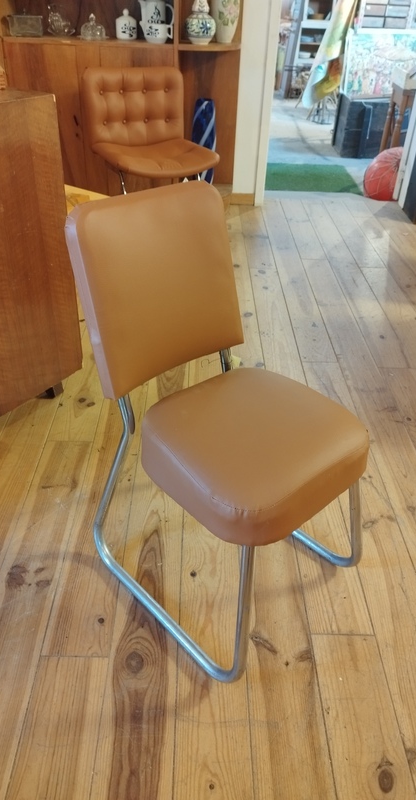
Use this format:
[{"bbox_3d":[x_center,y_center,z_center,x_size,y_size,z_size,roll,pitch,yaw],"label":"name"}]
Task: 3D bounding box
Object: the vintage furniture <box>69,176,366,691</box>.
[{"bbox_3d":[0.043,0.049,1.201,0.464,0.835,0.562,-27,46,-34],"label":"vintage furniture"}]

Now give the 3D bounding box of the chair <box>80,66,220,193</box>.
[{"bbox_3d":[-0.284,-1.253,2.943,0.532,0.833,0.585,-17,40,-24],"label":"chair"}]

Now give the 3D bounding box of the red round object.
[{"bbox_3d":[1.342,-1.584,3.894,0.470,0.340,0.470,2,37,-1],"label":"red round object"}]

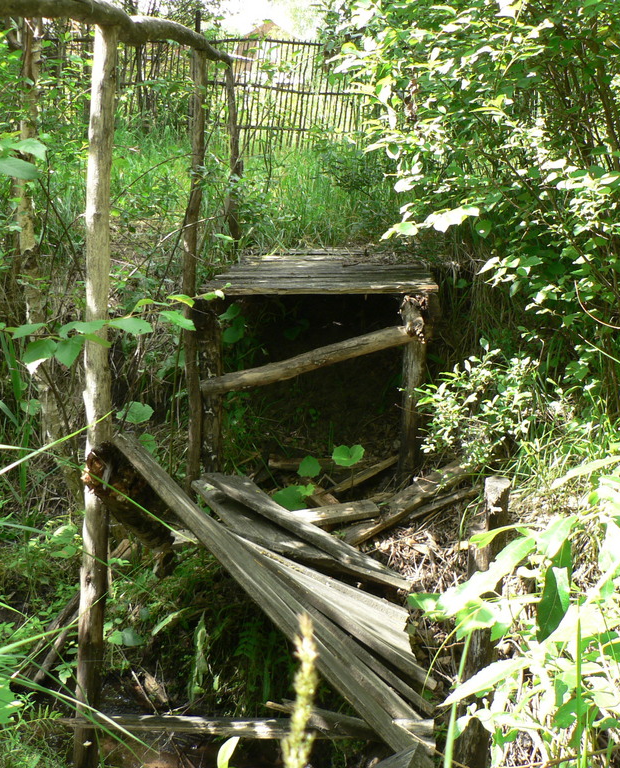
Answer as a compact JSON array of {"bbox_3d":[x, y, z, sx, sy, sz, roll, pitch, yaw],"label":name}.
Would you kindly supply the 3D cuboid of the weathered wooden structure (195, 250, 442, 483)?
[{"bbox_3d":[0.065,-0.151,5.816,1.170,0.970,1.400,1,14,3],"label":"weathered wooden structure"}]

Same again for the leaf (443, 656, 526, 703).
[{"bbox_3d":[0.338,0.571,2.040,0.185,0.022,0.052,-20,39,-22],"label":"leaf"}]

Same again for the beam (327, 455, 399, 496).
[{"bbox_3d":[0.253,0.444,5.238,0.540,0.030,0.070,-21,24,-36],"label":"beam"}]

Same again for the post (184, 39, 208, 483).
[{"bbox_3d":[-0.541,-0.461,5.016,0.068,2.141,0.068,2,14,-1],"label":"post"}]

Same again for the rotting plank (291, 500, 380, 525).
[{"bbox_3d":[0.092,0.581,4.779,0.440,0.040,0.140,-6,15,-21],"label":"rotting plank"}]

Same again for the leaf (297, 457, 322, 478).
[{"bbox_3d":[-0.002,0.406,5.203,0.115,0.115,0.030,0,-23,0],"label":"leaf"}]

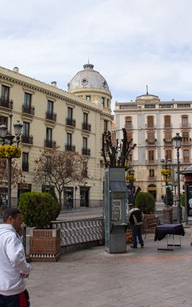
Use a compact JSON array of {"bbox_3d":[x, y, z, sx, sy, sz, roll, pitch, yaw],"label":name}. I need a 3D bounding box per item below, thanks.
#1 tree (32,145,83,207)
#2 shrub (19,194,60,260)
[{"bbox_3d":[-4.727,3.088,43.500,6.400,7.800,6.200,1,-8,0],"label":"tree"},{"bbox_3d":[-1.554,1.943,9.321,1.080,1.769,1.050,0,-8,0],"label":"shrub"}]

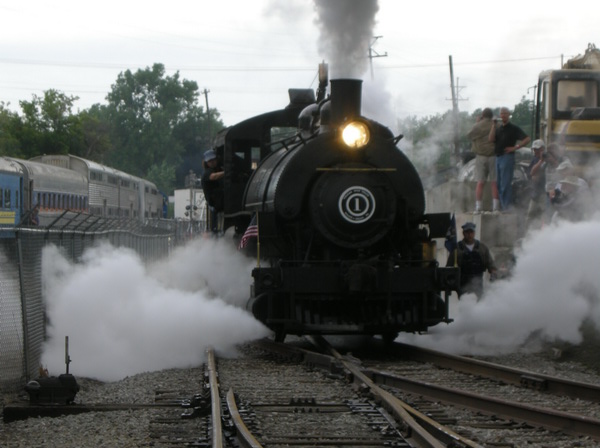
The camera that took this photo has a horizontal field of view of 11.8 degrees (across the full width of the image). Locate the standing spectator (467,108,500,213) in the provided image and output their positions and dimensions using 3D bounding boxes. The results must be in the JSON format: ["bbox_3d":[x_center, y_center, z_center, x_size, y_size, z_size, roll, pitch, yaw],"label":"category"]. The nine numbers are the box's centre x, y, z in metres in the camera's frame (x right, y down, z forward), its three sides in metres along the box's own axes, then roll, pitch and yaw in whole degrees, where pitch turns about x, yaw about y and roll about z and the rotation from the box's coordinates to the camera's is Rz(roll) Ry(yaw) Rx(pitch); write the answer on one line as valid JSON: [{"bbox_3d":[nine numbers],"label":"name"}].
[{"bbox_3d":[3.107,-1.070,49.300,0.580,1.800,0.480,0,0,-27],"label":"standing spectator"}]

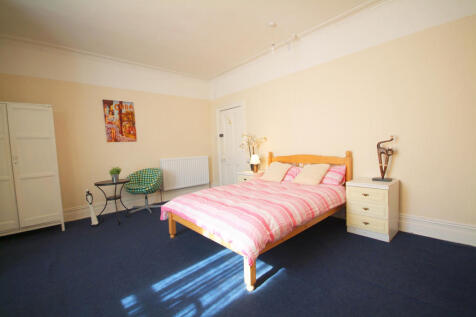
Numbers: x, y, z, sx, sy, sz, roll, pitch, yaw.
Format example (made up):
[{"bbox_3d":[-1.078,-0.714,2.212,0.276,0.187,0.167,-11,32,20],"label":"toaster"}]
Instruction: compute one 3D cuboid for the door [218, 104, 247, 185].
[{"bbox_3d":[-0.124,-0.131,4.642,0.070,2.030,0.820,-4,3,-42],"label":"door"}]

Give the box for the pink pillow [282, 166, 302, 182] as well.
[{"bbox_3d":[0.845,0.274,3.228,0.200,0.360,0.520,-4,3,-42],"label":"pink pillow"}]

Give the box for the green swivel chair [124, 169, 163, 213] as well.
[{"bbox_3d":[-1.704,0.614,3.705,0.620,0.730,0.600,-1,2,20],"label":"green swivel chair"}]

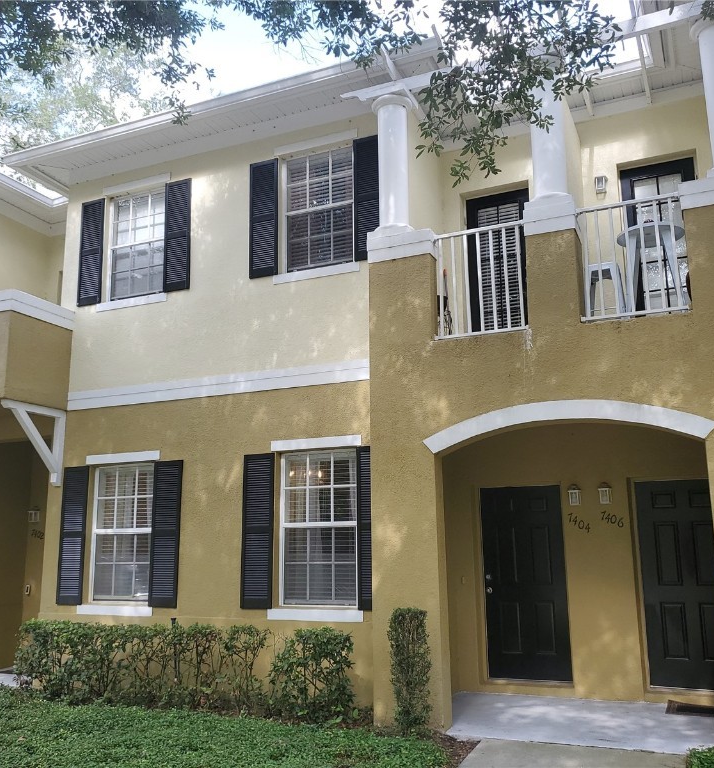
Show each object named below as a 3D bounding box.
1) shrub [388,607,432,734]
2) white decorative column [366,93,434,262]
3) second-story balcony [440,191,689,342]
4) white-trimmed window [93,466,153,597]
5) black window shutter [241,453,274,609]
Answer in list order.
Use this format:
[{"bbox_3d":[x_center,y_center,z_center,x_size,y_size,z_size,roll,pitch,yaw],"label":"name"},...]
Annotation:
[{"bbox_3d":[0.448,2.396,6.417,0.347,1.005,0.340,-6,-12,23],"label":"shrub"},{"bbox_3d":[0.453,-2.094,7.837,0.665,1.803,0.480,-6,-13,23],"label":"white decorative column"},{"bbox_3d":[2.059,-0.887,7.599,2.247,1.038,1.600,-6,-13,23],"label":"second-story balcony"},{"bbox_3d":[-2.772,1.762,9.118,0.926,1.613,0.100,-6,-13,23],"label":"white-trimmed window"},{"bbox_3d":[-1.062,1.578,8.294,0.377,1.640,0.050,-6,-13,23],"label":"black window shutter"}]

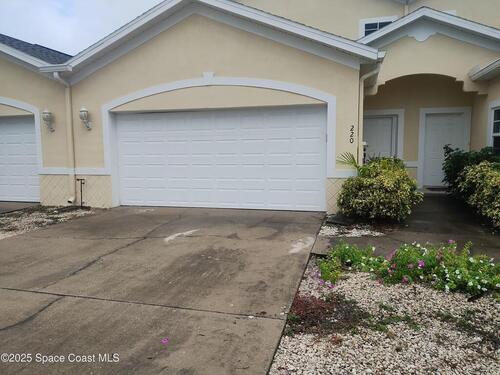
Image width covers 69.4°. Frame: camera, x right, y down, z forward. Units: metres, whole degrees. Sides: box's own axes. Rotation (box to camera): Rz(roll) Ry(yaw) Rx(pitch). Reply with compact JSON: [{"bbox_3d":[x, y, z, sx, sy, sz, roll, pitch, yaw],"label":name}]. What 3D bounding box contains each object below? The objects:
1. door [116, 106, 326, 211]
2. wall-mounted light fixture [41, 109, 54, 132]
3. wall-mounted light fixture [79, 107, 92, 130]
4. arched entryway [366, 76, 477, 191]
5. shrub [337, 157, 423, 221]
[{"bbox_3d":[-0.752,-0.602,7.900,4.850,2.150,0.200,1,5,13],"label":"door"},{"bbox_3d":[-4.679,-1.568,8.387,0.200,0.544,0.280,1,5,13],"label":"wall-mounted light fixture"},{"bbox_3d":[-3.731,-1.561,8.164,0.200,0.535,0.280,1,5,13],"label":"wall-mounted light fixture"},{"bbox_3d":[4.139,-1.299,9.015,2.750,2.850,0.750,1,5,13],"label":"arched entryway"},{"bbox_3d":[2.421,-0.024,6.851,1.430,1.120,1.250,1,5,13],"label":"shrub"}]

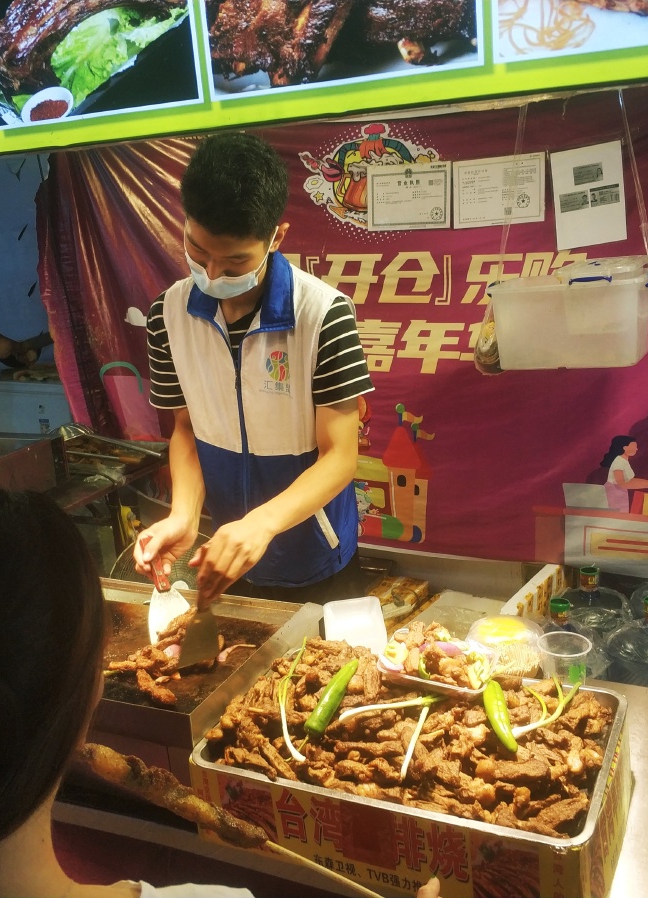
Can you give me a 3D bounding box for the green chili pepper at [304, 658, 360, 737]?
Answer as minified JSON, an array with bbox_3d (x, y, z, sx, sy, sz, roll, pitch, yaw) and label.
[{"bbox_3d":[0.019,0.351,1.344,0.030,0.030,0.150,4,18,28],"label":"green chili pepper"}]

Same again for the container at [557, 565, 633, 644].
[{"bbox_3d":[0.809,0.589,2.845,0.260,0.475,0.260,3,18,25],"label":"container"}]

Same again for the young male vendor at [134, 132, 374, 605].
[{"bbox_3d":[-0.090,0.294,1.814,0.460,1.730,0.450,2,17,21],"label":"young male vendor"}]

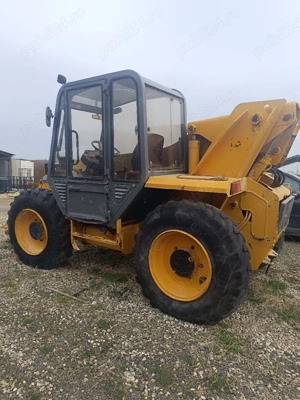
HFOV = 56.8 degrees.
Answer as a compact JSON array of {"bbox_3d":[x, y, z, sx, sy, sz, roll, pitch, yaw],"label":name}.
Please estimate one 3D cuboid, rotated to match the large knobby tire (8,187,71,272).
[{"bbox_3d":[-1.631,0.450,4.169,1.214,1.214,0.404,3,7,28],"label":"large knobby tire"}]

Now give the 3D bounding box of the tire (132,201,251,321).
[{"bbox_3d":[0.370,0.595,2.744,1.214,1.214,0.404,4,7,35],"label":"tire"}]

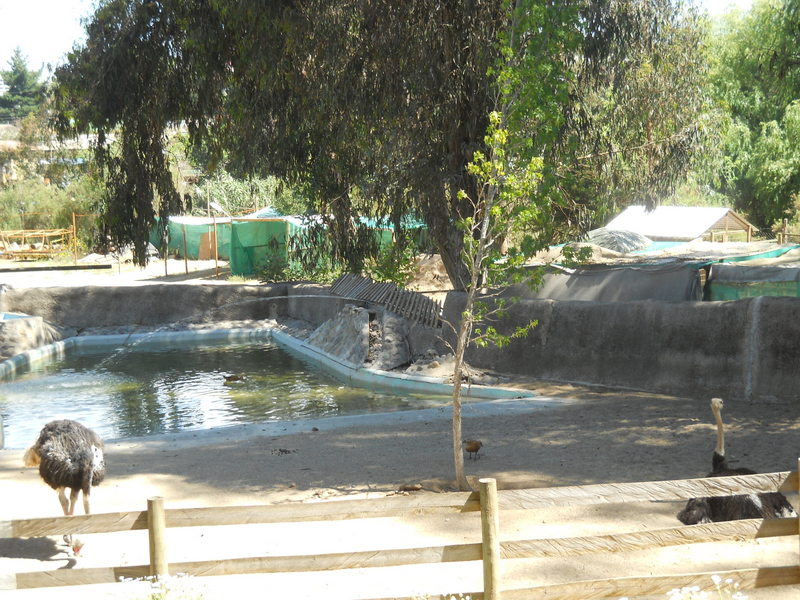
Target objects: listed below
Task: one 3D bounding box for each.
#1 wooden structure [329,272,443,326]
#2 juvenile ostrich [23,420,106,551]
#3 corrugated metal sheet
[{"bbox_3d":[-0.197,-0.067,28.698,0.350,0.550,4.220,-5,12,-32],"label":"wooden structure"},{"bbox_3d":[-3.470,1.892,14.596,0.630,1.280,1.080,-6,8,-40],"label":"juvenile ostrich"},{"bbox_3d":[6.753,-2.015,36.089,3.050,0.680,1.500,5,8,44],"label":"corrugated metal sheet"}]

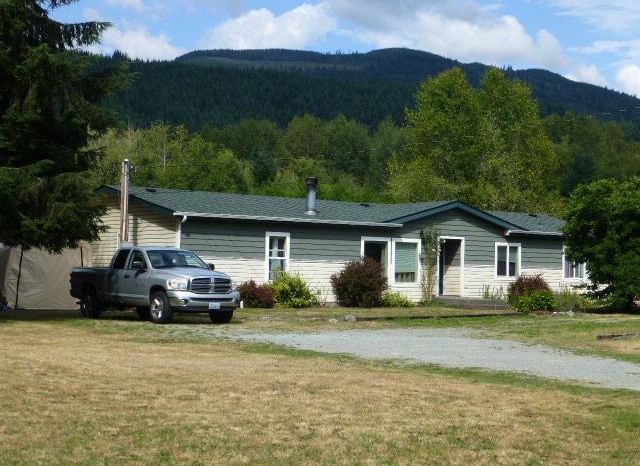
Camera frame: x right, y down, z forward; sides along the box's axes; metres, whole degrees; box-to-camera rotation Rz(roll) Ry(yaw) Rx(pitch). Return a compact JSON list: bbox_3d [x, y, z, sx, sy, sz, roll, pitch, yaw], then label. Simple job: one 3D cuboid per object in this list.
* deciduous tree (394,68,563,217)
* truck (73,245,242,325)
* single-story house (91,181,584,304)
[{"bbox_3d":[9.430,-3.175,74.000,10.500,13.600,9.800,1,-2,0],"label":"deciduous tree"},{"bbox_3d":[-4.284,1.291,31.361,2.030,1.920,5.780,3,-2,-38],"label":"truck"},{"bbox_3d":[1.203,0.691,47.036,21.090,4.030,9.440,3,-3,-37],"label":"single-story house"}]

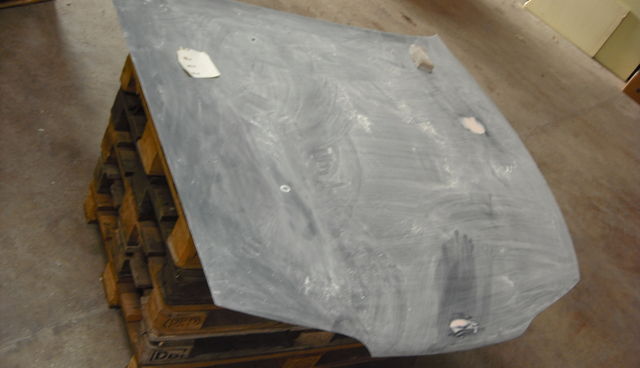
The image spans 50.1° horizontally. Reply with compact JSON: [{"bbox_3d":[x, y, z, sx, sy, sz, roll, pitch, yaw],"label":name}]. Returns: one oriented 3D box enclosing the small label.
[{"bbox_3d":[-0.359,-0.355,2.006,0.095,0.010,0.123,-8,53,-32],"label":"small label"}]

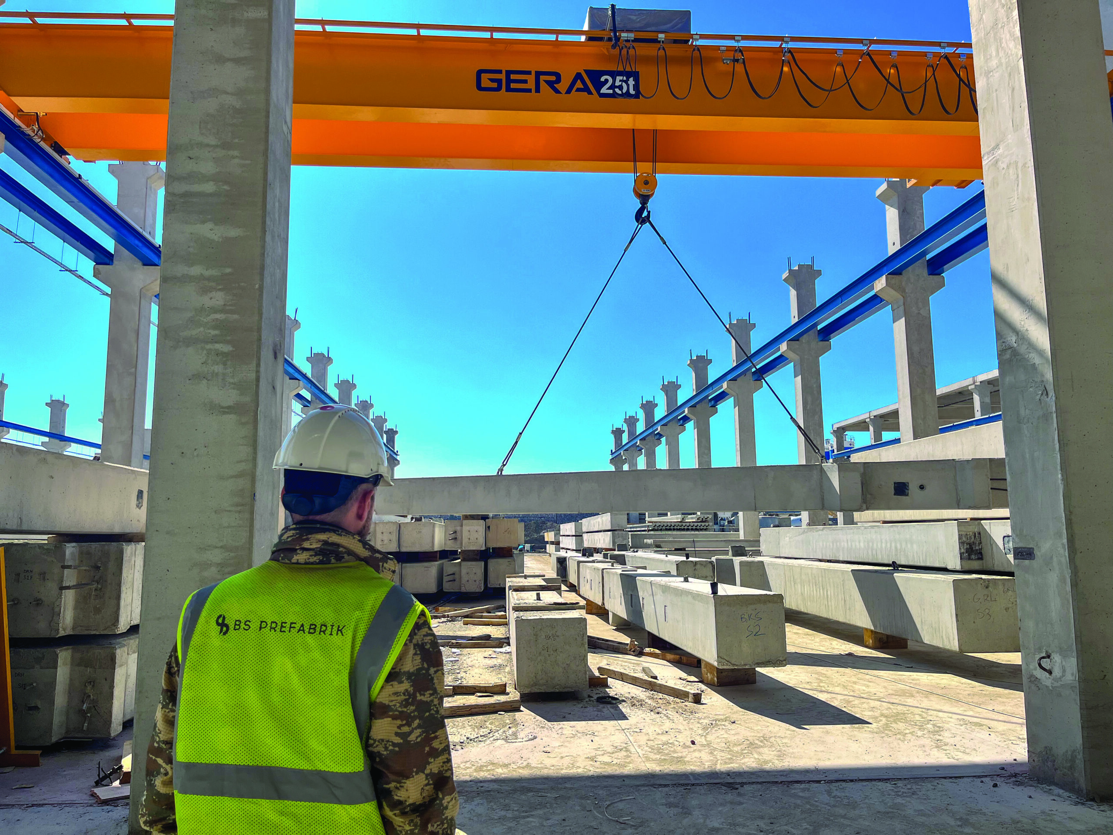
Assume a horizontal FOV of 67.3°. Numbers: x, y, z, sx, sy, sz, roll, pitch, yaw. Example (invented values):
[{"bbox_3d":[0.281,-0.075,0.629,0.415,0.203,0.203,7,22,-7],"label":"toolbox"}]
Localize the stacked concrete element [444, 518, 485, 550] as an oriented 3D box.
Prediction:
[{"bbox_3d":[-2.266,2.940,20.831,0.970,0.710,1.300,0,-8,-4],"label":"stacked concrete element"}]

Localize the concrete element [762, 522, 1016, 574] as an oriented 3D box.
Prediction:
[{"bbox_3d":[5.059,2.051,13.627,0.500,0.594,9.469,0,-8,-4],"label":"concrete element"}]

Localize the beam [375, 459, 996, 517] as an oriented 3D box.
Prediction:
[{"bbox_3d":[1.485,1.396,15.595,12.269,0.745,0.500,-4,-9,29],"label":"beam"}]

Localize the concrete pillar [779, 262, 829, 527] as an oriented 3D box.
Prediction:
[{"bbox_3d":[9.108,0.019,30.071,1.623,11.260,0.680,0,-8,-4],"label":"concrete pillar"}]

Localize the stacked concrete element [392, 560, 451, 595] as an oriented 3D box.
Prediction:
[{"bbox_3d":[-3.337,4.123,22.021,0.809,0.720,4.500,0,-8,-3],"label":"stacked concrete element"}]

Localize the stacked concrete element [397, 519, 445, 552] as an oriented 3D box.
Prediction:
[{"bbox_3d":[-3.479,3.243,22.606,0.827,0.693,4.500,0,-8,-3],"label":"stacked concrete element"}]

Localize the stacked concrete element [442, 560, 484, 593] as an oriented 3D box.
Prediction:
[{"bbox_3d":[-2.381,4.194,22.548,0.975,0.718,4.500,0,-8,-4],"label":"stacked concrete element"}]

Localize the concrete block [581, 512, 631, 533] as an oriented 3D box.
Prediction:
[{"bbox_3d":[2.286,5.264,41.324,0.700,0.710,11.500,0,-8,-4],"label":"concrete block"}]

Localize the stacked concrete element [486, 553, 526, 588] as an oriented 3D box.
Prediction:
[{"bbox_3d":[-1.382,3.966,21.462,0.740,0.710,1.300,0,-8,-4],"label":"stacked concrete element"}]

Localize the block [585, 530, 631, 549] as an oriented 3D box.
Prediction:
[{"bbox_3d":[2.370,6.063,41.519,0.700,0.700,11.300,0,-8,-4],"label":"block"}]

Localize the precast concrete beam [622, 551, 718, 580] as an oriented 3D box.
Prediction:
[{"bbox_3d":[2.506,3.685,19.930,0.745,0.740,7.800,0,-8,-3],"label":"precast concrete beam"}]

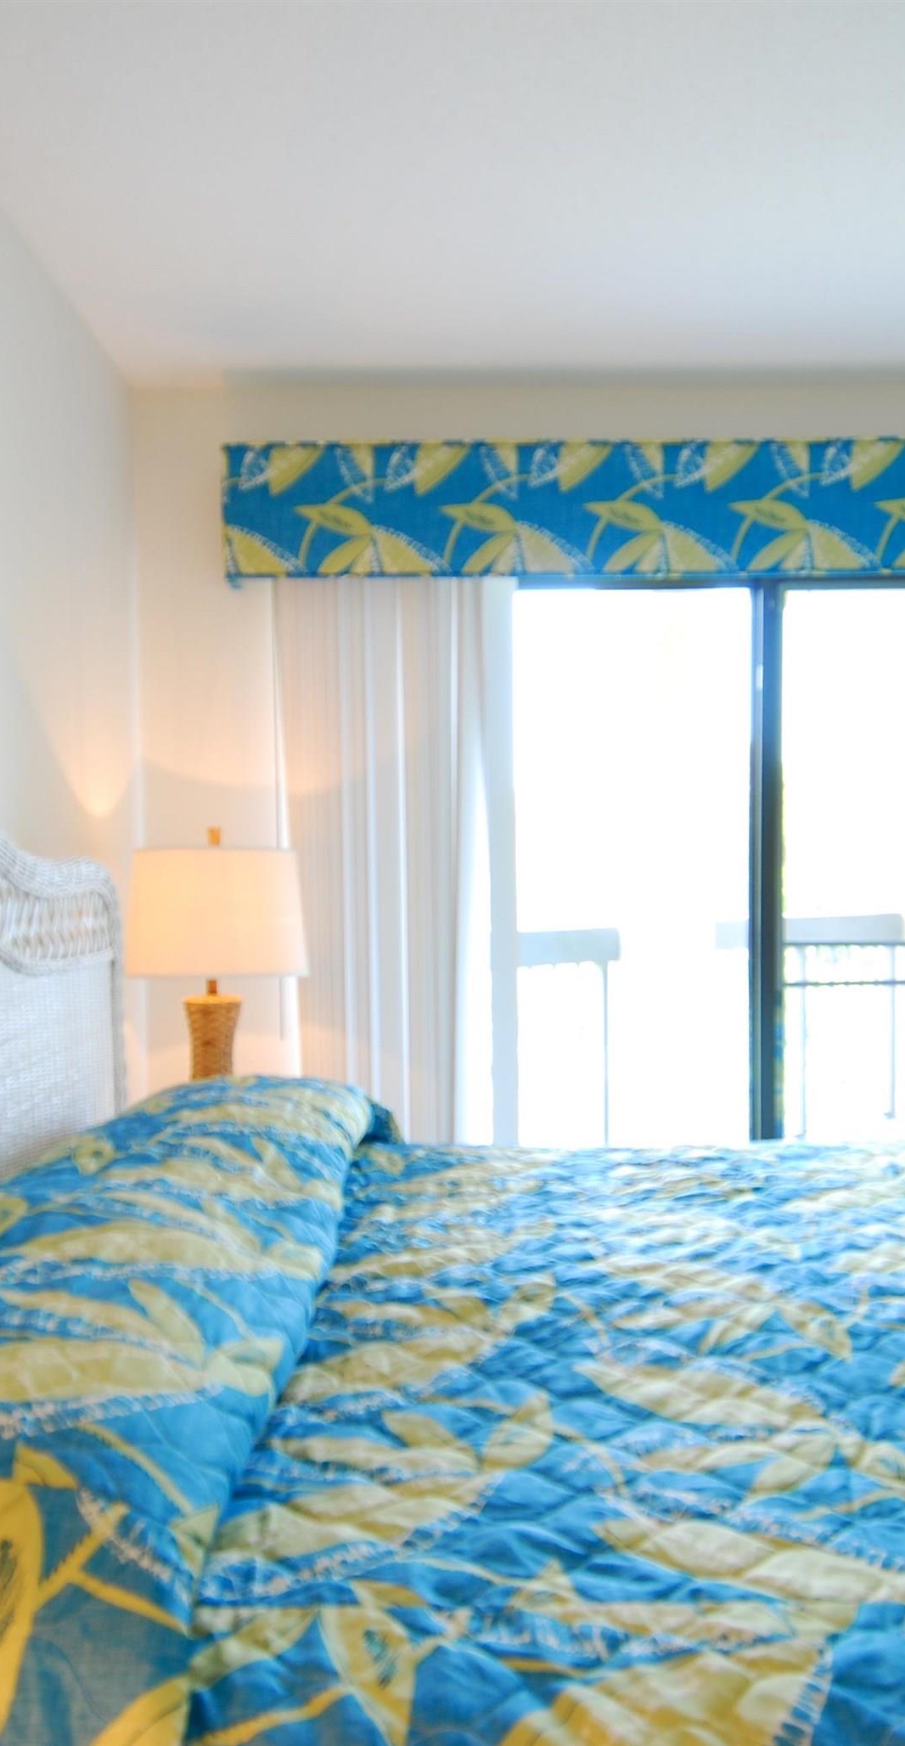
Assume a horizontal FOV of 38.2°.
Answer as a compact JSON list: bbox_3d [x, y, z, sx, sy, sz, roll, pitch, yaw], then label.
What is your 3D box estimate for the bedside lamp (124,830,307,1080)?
[{"bbox_3d":[-0.533,0.252,2.938,0.406,0.710,0.406,0,1,1],"label":"bedside lamp"}]

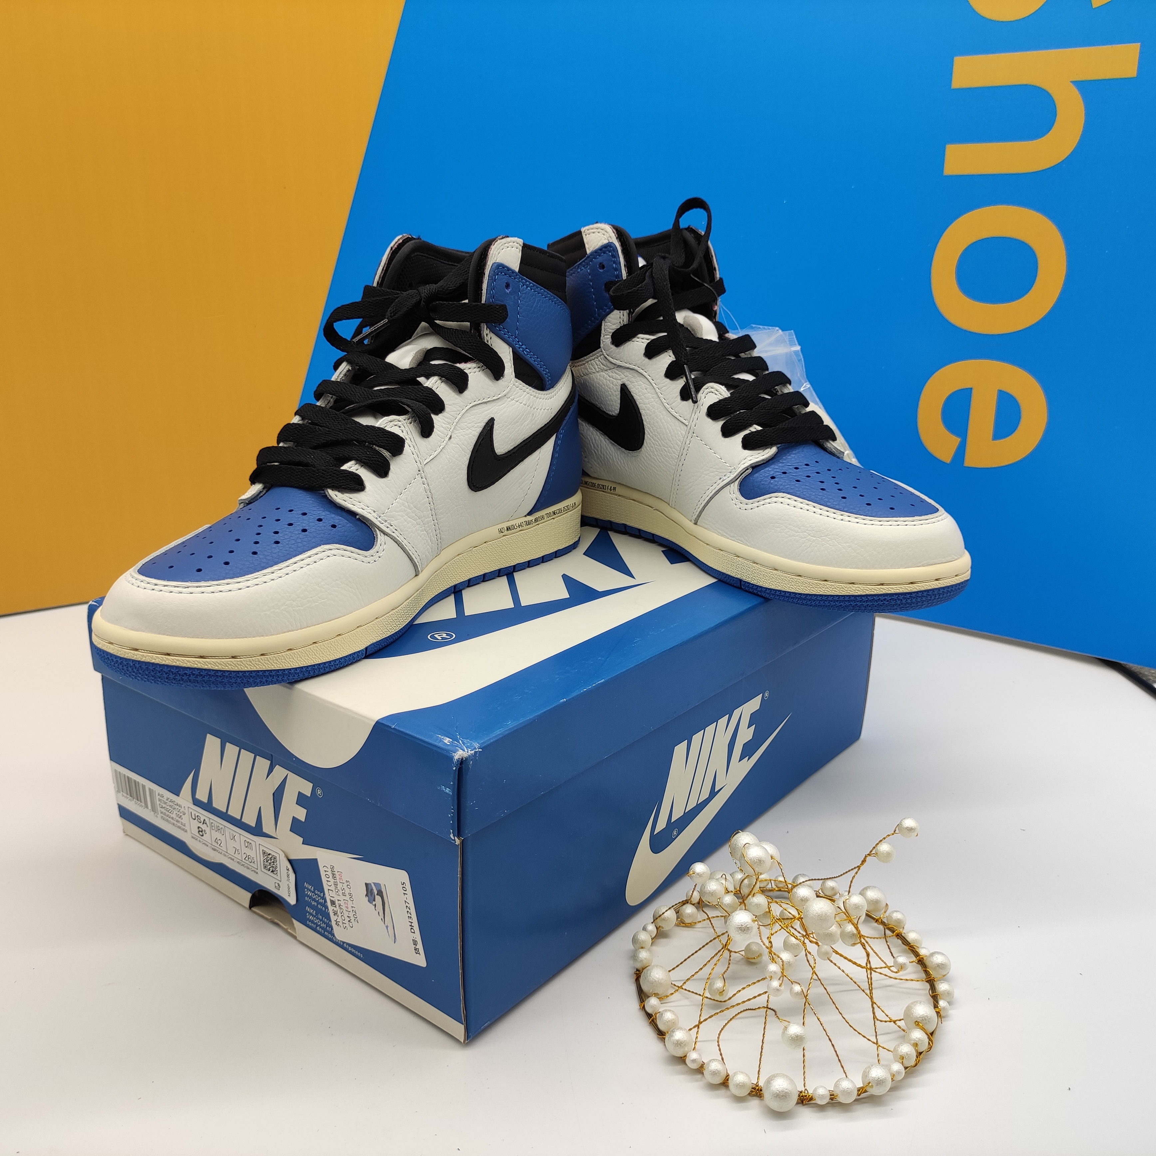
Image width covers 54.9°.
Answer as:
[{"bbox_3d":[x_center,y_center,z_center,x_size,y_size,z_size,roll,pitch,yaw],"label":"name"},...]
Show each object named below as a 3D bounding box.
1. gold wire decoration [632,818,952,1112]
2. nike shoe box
[{"bbox_3d":[0.086,0.140,0.444,0.125,0.060,0.128,0,18,0],"label":"gold wire decoration"},{"bbox_3d":[-0.030,0.054,0.607,0.248,0.123,0.348,14,22,37],"label":"nike shoe box"}]

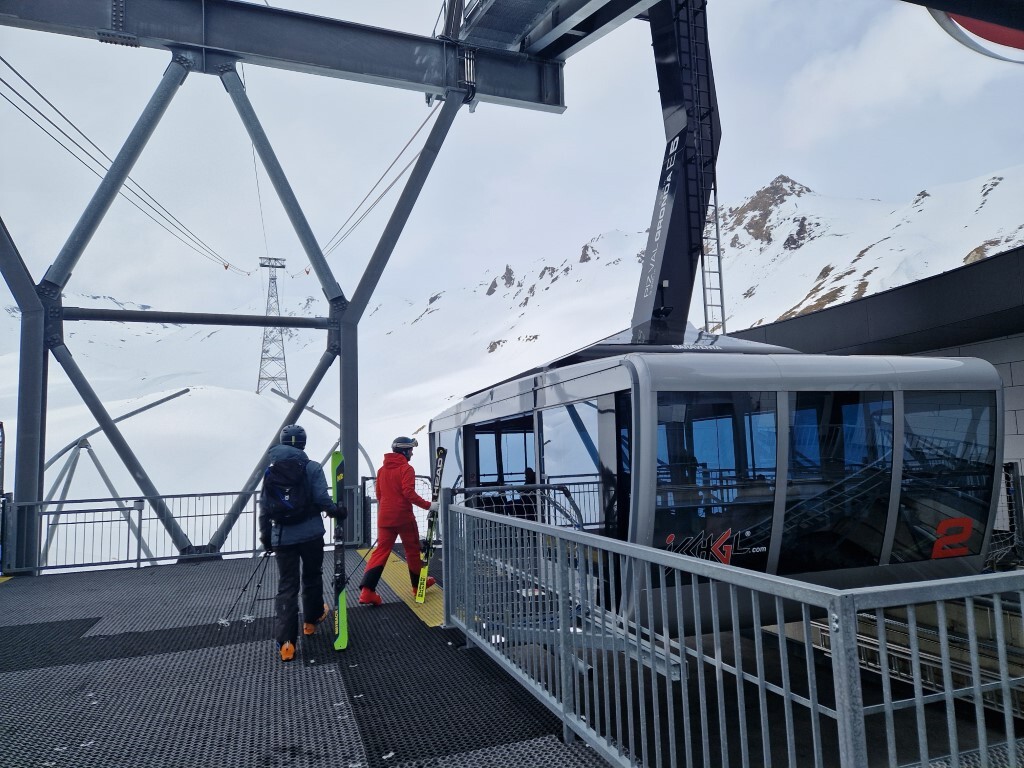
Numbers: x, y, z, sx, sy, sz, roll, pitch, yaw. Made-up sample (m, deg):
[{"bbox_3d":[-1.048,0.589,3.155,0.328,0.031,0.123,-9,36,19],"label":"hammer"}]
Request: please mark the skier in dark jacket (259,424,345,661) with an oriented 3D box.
[{"bbox_3d":[-1.797,1.311,5.835,0.660,1.850,0.720,-2,-6,-3],"label":"skier in dark jacket"}]

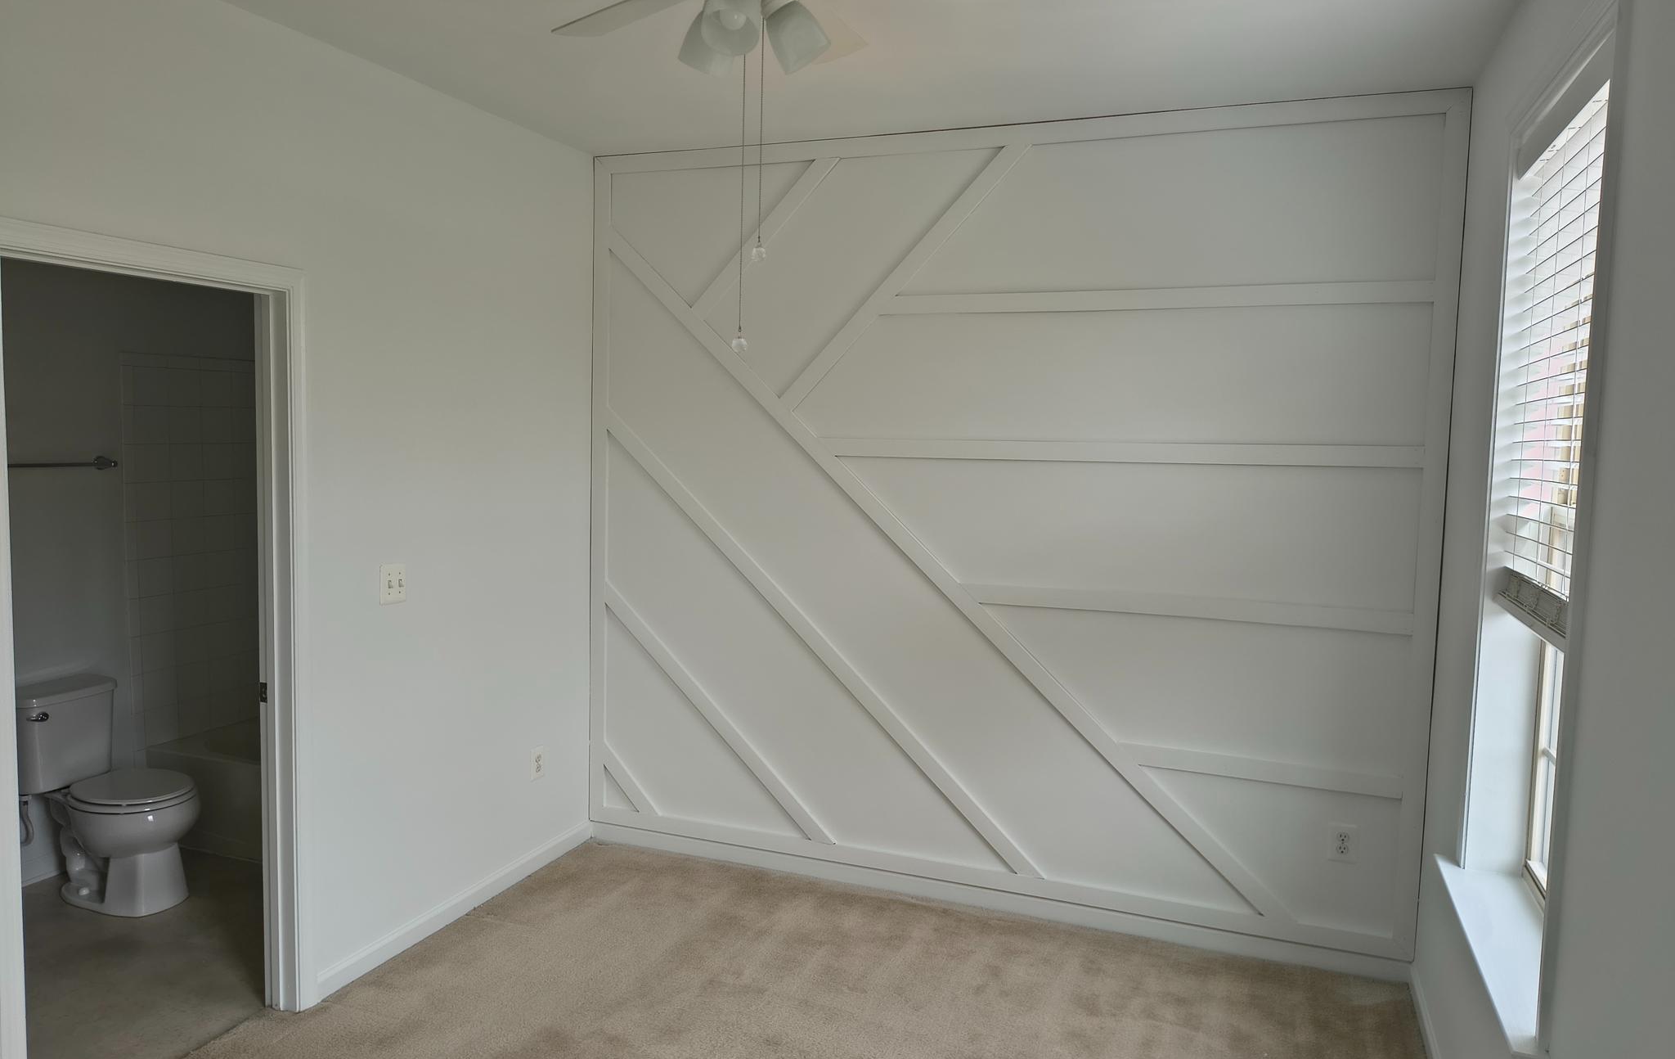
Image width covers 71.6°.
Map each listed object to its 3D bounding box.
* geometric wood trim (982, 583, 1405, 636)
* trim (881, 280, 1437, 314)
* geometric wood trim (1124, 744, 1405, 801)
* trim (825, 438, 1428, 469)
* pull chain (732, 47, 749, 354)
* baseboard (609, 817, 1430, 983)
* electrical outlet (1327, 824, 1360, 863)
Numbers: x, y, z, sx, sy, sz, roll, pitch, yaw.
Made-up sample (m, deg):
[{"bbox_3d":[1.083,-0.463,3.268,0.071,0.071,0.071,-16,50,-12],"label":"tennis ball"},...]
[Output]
[{"bbox_3d":[1.096,0.254,3.811,1.432,0.072,0.018,3,5,21],"label":"geometric wood trim"},{"bbox_3d":[0.967,-0.748,3.782,1.750,0.067,0.018,3,5,21],"label":"trim"},{"bbox_3d":[1.347,0.773,3.753,0.866,0.074,0.018,3,5,21],"label":"geometric wood trim"},{"bbox_3d":[0.850,-0.258,3.867,1.981,0.068,0.018,3,5,21],"label":"trim"},{"bbox_3d":[-0.188,-0.647,2.275,0.027,0.602,0.027,1,5,0],"label":"pull chain"},{"bbox_3d":[0.400,1.298,4.169,2.992,0.075,0.018,3,5,21],"label":"baseboard"},{"bbox_3d":[1.598,0.989,3.667,0.087,0.120,0.008,3,5,21],"label":"electrical outlet"}]

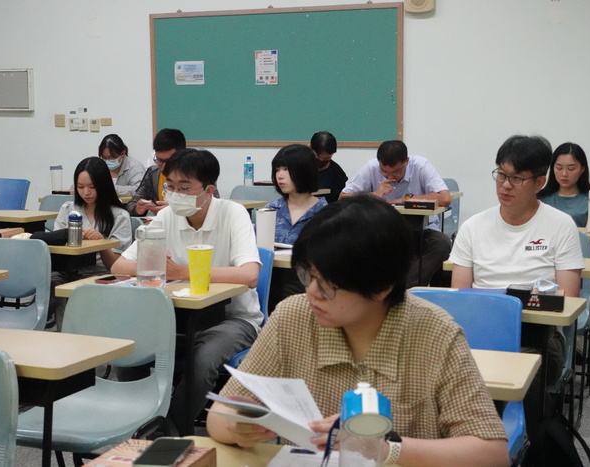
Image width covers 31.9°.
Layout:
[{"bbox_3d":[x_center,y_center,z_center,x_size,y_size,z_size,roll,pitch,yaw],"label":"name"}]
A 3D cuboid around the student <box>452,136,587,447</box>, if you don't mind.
[{"bbox_3d":[0.678,0.305,3.354,0.490,1.240,0.710,2,7,18],"label":"student"}]

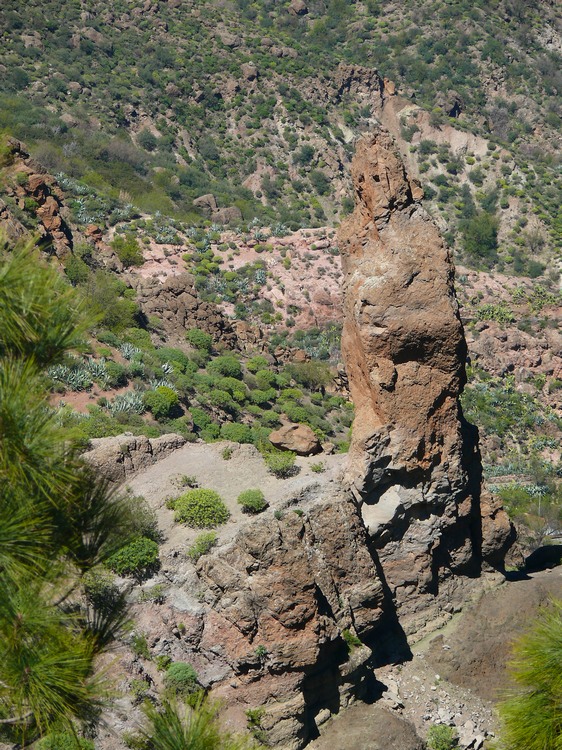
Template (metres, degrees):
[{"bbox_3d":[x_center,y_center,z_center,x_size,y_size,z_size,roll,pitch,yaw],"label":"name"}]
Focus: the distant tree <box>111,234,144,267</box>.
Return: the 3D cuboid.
[{"bbox_3d":[-9.309,-7.490,310.000,2.050,1.950,1.950,0,15,0],"label":"distant tree"}]

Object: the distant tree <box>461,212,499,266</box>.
[{"bbox_3d":[16.310,-11.134,420.000,3.100,4.200,3.000,0,15,0],"label":"distant tree"}]

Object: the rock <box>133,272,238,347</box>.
[{"bbox_3d":[-5.325,-3.652,285.000,5.900,3.500,4.000,0,15,0],"label":"rock"}]

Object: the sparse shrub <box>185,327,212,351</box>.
[{"bbox_3d":[-3.077,-1.340,193.000,1.000,0.950,1.000,0,17,0],"label":"sparse shrub"}]

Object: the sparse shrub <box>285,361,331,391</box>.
[{"bbox_3d":[1.348,0.025,260.000,2.300,1.450,2.000,0,15,0],"label":"sparse shrub"}]

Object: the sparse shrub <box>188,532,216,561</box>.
[{"bbox_3d":[-2.426,5.237,157.000,0.880,0.800,0.850,0,17,0],"label":"sparse shrub"}]

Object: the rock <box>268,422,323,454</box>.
[{"bbox_3d":[0.482,2.128,170.000,1.780,1.000,1.350,0,17,0],"label":"rock"}]

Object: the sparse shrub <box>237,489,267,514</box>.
[{"bbox_3d":[-1.125,4.826,195.000,1.120,0.930,1.080,0,15,0],"label":"sparse shrub"}]

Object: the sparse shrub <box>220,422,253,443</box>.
[{"bbox_3d":[-1.541,2.026,177.000,1.120,0.800,1.100,0,17,0],"label":"sparse shrub"}]

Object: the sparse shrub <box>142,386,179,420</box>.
[{"bbox_3d":[-4.278,1.020,183.000,1.350,1.150,1.300,0,17,0],"label":"sparse shrub"}]

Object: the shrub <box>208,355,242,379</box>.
[{"bbox_3d":[-2.041,-0.313,188.000,1.250,0.880,1.200,0,17,0],"label":"shrub"}]

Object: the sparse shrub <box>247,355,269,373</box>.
[{"bbox_3d":[-1.195,-0.585,260.000,1.100,0.870,1.050,0,15,0],"label":"sparse shrub"}]

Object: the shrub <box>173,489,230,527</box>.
[{"bbox_3d":[-2.457,4.194,160.000,1.750,1.200,1.650,0,17,0],"label":"shrub"}]

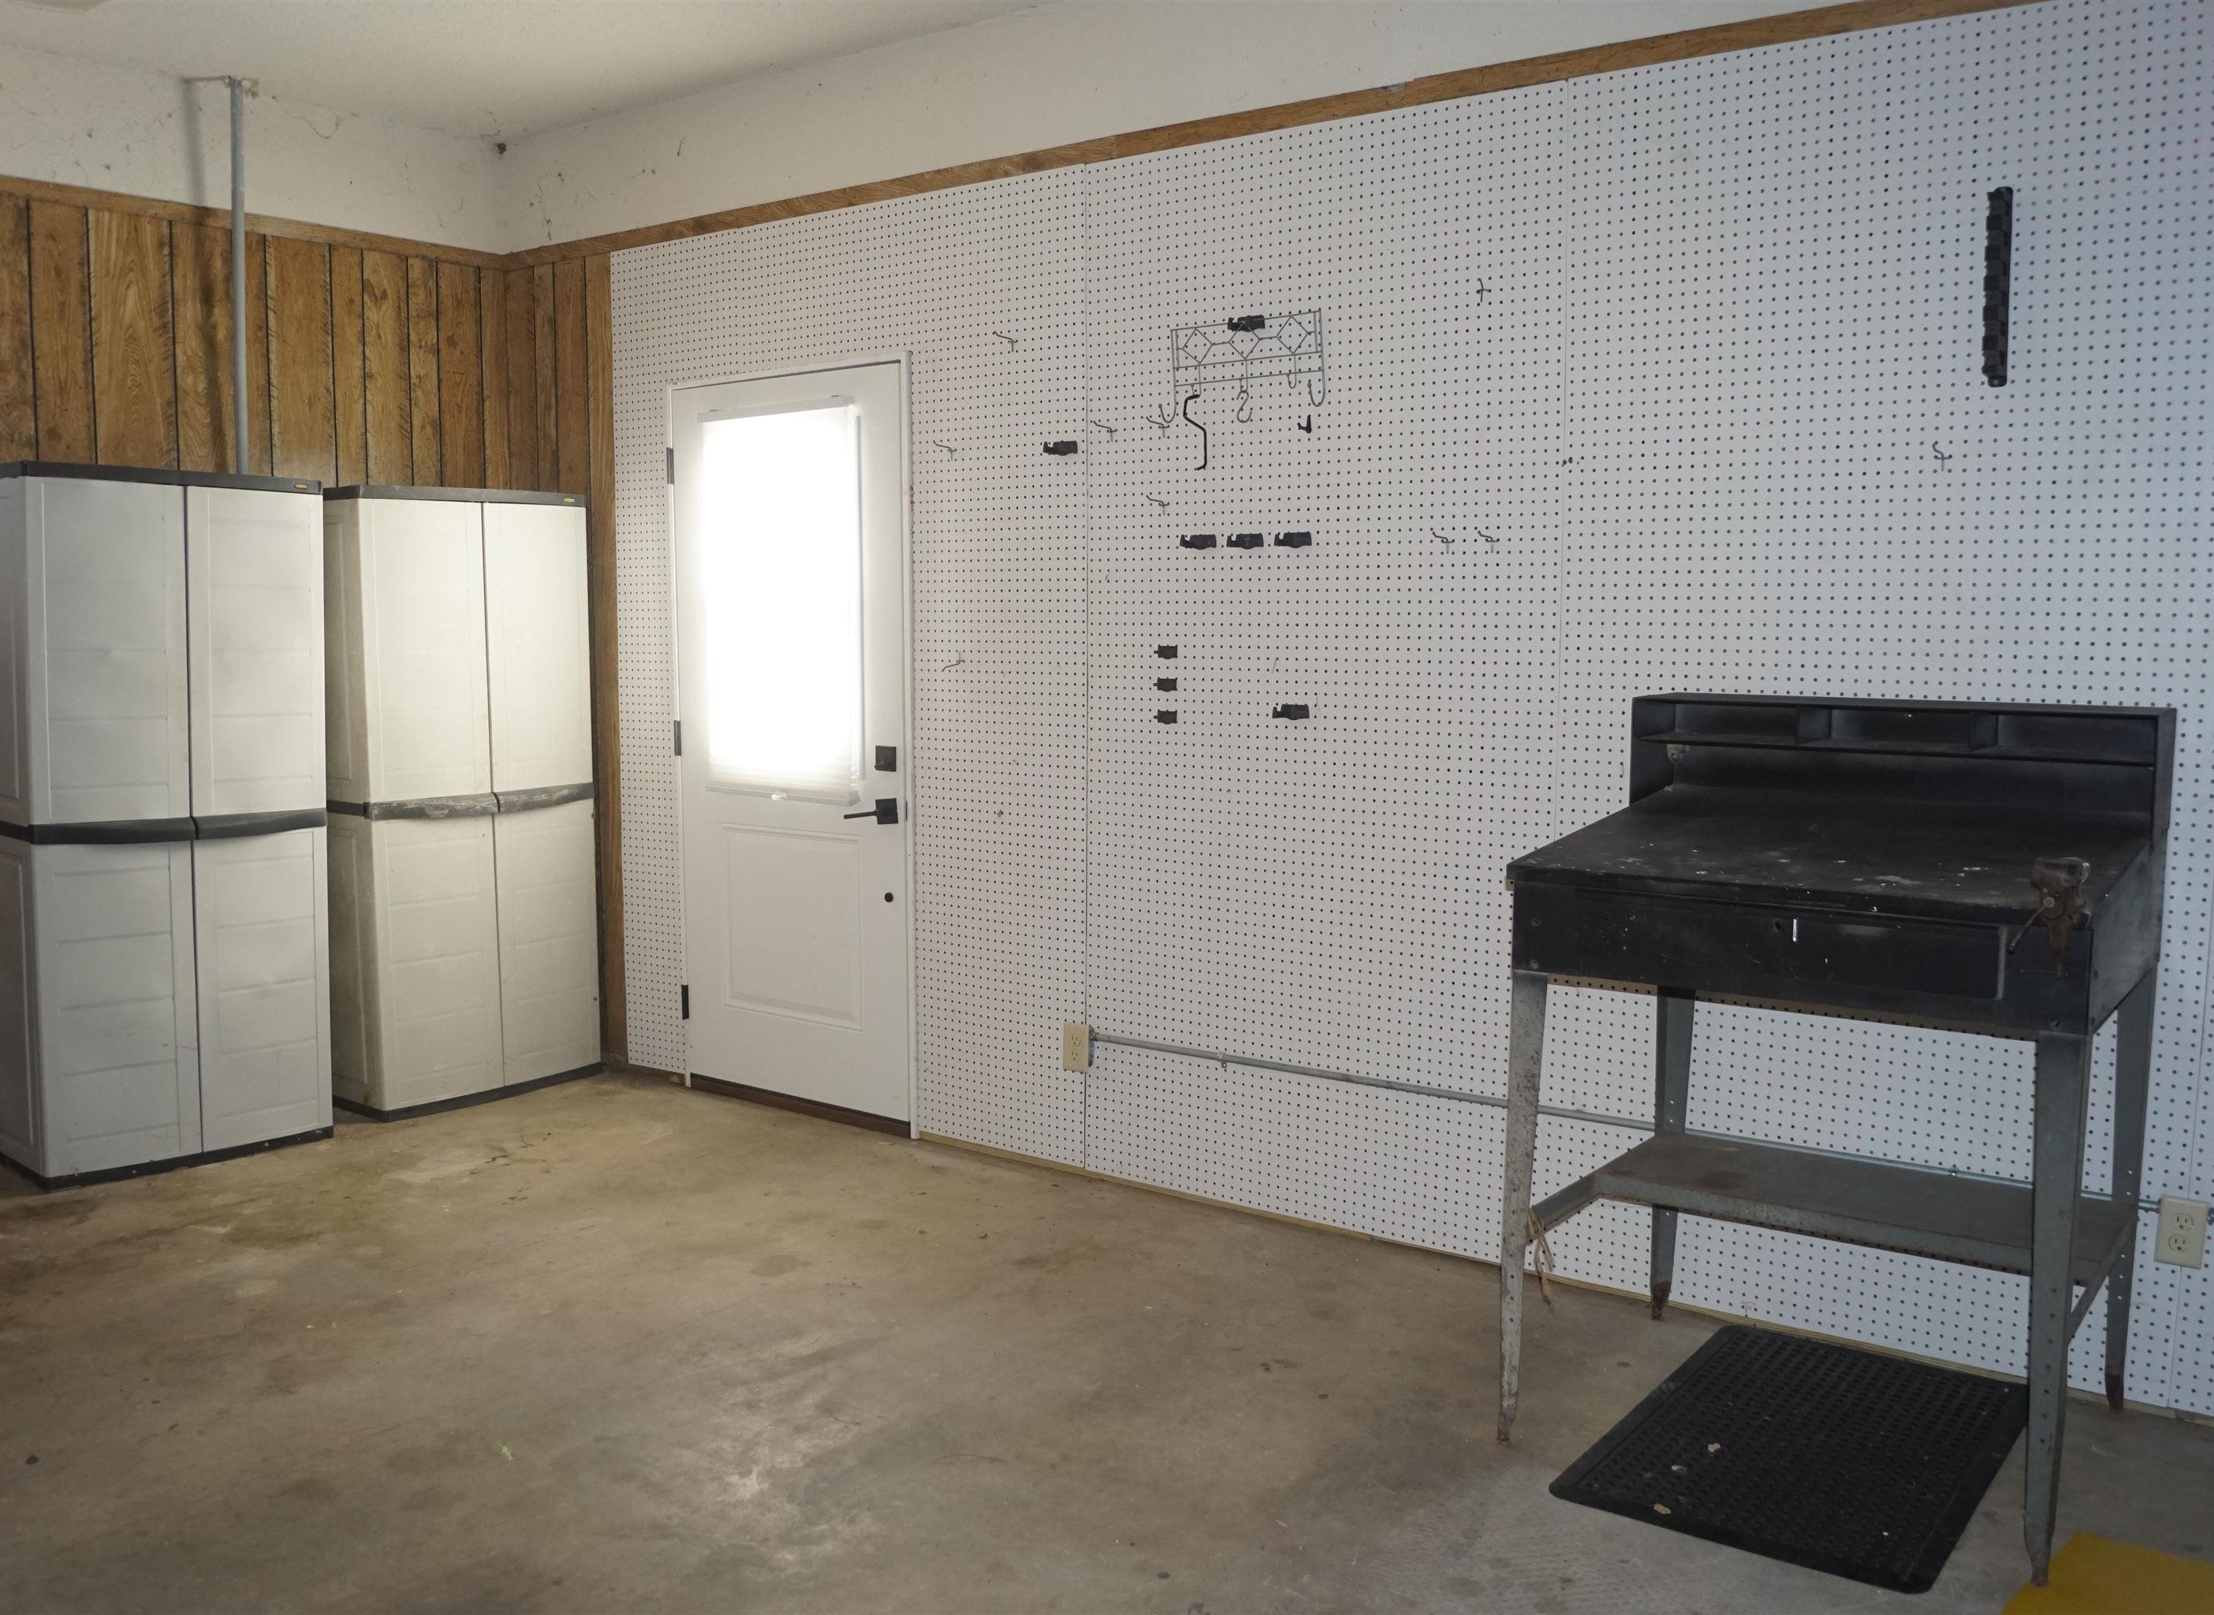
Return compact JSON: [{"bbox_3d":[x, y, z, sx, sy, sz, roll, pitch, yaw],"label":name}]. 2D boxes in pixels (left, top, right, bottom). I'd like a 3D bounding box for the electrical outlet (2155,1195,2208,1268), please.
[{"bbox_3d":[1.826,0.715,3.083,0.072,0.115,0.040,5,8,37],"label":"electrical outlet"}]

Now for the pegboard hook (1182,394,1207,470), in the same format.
[{"bbox_3d":[0.197,-0.854,4.136,0.055,0.172,0.040,5,8,37],"label":"pegboard hook"}]

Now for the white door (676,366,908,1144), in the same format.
[{"bbox_3d":[-0.884,-0.179,5.080,0.914,2.030,0.045,5,8,37],"label":"white door"}]

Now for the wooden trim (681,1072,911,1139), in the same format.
[{"bbox_3d":[-0.881,0.843,5.186,0.925,0.045,0.045,5,8,37],"label":"wooden trim"}]

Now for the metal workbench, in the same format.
[{"bbox_3d":[1.228,0.467,3.065,0.880,1.250,0.740,5,8,37],"label":"metal workbench"}]

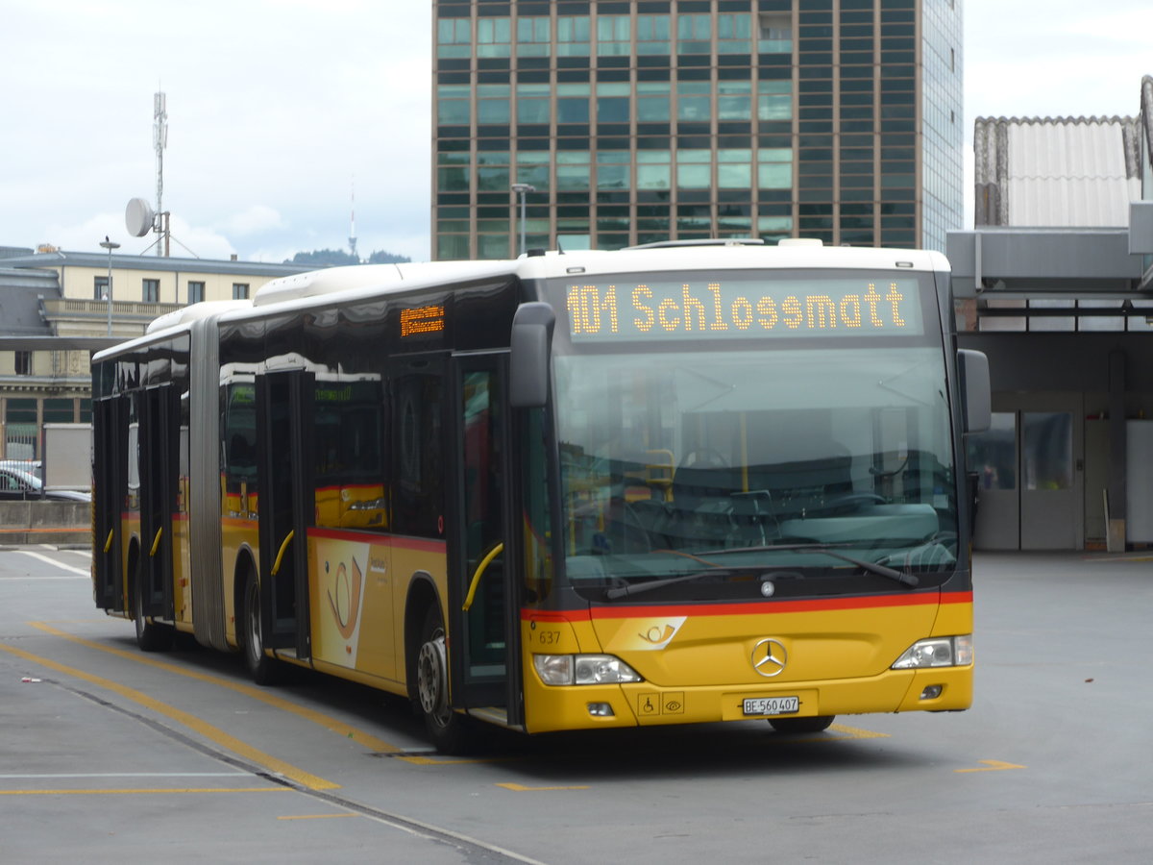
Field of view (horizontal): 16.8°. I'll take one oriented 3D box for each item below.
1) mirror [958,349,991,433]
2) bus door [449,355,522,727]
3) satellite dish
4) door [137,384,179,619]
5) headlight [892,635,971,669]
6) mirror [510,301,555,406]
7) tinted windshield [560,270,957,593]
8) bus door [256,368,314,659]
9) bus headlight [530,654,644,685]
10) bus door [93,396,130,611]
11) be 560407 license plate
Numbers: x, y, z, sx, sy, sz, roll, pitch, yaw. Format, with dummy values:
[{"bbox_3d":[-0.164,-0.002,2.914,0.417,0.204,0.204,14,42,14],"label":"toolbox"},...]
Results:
[{"bbox_3d":[2.178,-0.235,21.440,0.190,0.460,0.140,-2,0,-32],"label":"mirror"},{"bbox_3d":[-0.488,0.577,21.509,0.160,2.030,1.280,-2,0,-15],"label":"bus door"},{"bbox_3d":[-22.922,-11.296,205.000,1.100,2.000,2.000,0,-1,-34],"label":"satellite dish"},{"bbox_3d":[-3.526,0.614,32.886,0.170,2.030,1.320,0,-1,-14],"label":"door"},{"bbox_3d":[1.923,1.203,21.246,0.500,0.175,0.220,-2,0,-19],"label":"headlight"},{"bbox_3d":[-0.247,-0.408,20.559,0.230,0.540,0.170,-2,0,5],"label":"mirror"},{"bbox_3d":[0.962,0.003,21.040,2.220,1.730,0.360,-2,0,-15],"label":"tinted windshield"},{"bbox_3d":[-2.037,0.576,27.181,0.170,2.020,1.320,-2,0,-15],"label":"bus door"},{"bbox_3d":[0.055,1.257,20.743,0.530,0.175,0.230,-2,0,-11],"label":"bus headlight"},{"bbox_3d":[-4.311,0.679,36.131,0.170,2.030,1.320,0,-1,-14],"label":"bus door"},{"bbox_3d":[1.040,1.462,20.796,0.313,0.090,0.020,-2,0,-15],"label":"be 560407 license plate"}]

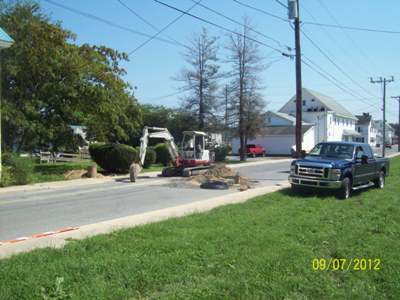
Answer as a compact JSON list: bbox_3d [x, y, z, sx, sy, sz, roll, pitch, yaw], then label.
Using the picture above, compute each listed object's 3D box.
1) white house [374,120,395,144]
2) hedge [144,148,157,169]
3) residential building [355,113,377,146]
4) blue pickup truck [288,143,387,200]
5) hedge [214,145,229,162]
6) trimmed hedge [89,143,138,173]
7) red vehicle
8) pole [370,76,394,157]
[{"bbox_3d":[68.744,-6.409,155.000,9.500,9.200,10.000,1,1,29],"label":"white house"},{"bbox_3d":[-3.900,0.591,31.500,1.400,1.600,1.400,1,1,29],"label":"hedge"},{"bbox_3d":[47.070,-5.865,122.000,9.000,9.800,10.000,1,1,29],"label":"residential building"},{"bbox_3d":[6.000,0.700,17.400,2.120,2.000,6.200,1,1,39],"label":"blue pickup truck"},{"bbox_3d":[2.065,0.309,41.500,1.600,1.750,1.600,1,1,29],"label":"hedge"},{"bbox_3d":[-5.540,0.535,26.800,2.700,1.950,3.000,1,1,29],"label":"trimmed hedge"},{"bbox_3d":[7.007,0.159,55.000,1.800,1.680,4.500,0,1,-35],"label":"red vehicle"},{"bbox_3d":[22.460,-3.948,51.000,2.500,10.000,0.350,1,1,30],"label":"pole"}]

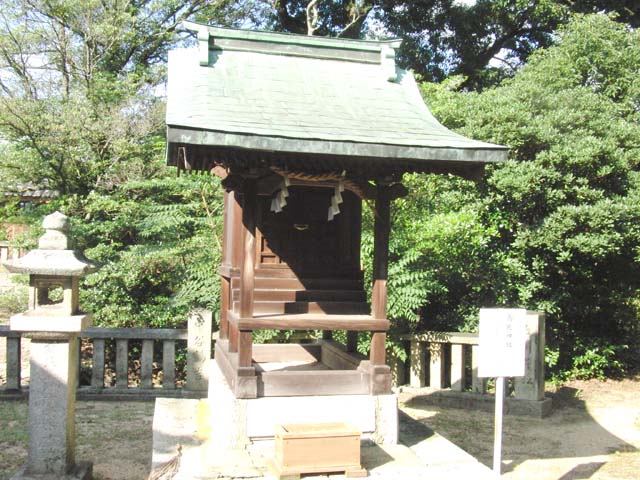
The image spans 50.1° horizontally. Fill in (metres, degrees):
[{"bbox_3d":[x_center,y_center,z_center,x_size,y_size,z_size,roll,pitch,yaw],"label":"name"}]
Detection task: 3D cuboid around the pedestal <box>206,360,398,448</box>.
[{"bbox_3d":[-0.274,1.569,6.874,1.427,0.411,2.238,2,-2,-13],"label":"pedestal"}]

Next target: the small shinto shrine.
[{"bbox_3d":[-0.173,-0.426,6.745,2.608,3.573,3.470,2,-2,-13],"label":"small shinto shrine"}]

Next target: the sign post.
[{"bbox_3d":[1.388,1.162,5.230,0.354,1.258,0.072,2,-2,-13],"label":"sign post"}]

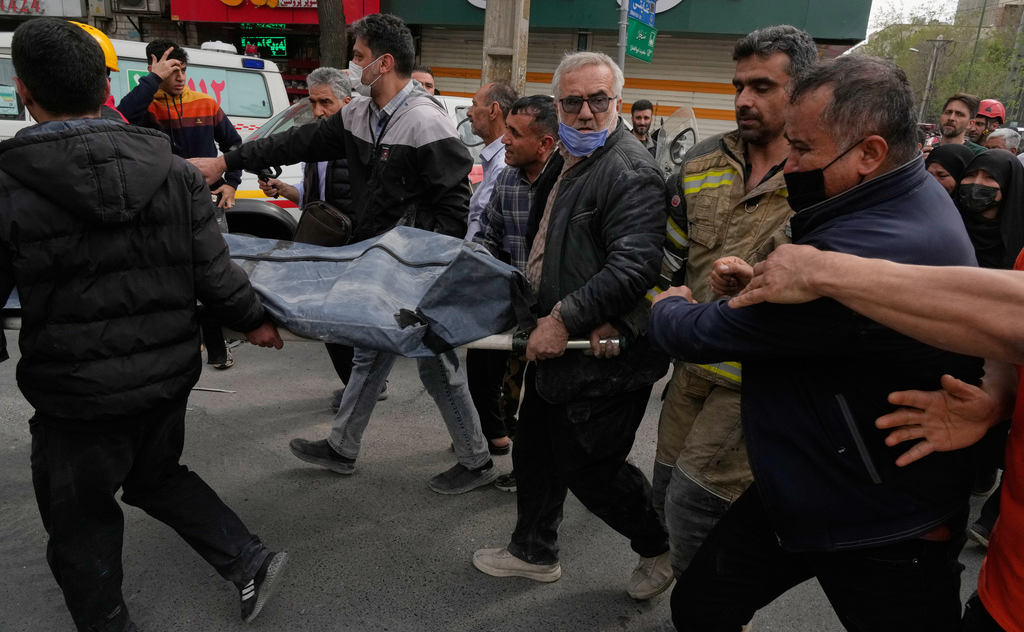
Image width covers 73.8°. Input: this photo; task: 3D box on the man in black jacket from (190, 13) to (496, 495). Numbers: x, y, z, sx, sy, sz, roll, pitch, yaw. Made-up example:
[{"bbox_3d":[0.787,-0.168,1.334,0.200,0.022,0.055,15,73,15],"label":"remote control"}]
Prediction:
[{"bbox_3d":[-0.593,-0.177,2.590,1.080,1.820,0.660,-4,18,-27],"label":"man in black jacket"}]

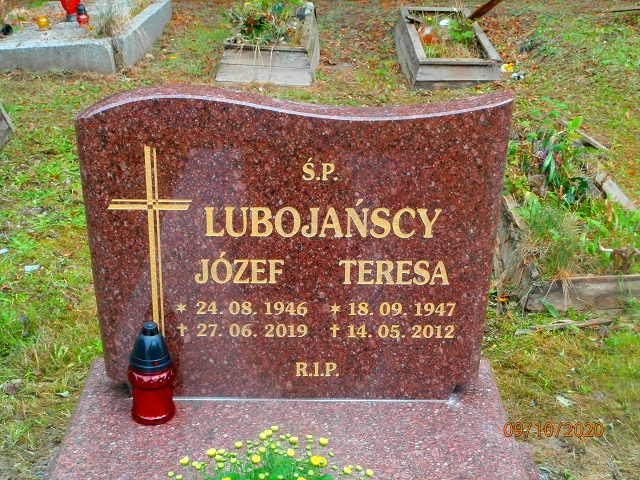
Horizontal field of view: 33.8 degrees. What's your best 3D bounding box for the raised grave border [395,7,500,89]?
[{"bbox_3d":[0.924,-1.460,7.839,0.585,0.200,1.800,1,23,0],"label":"raised grave border"}]

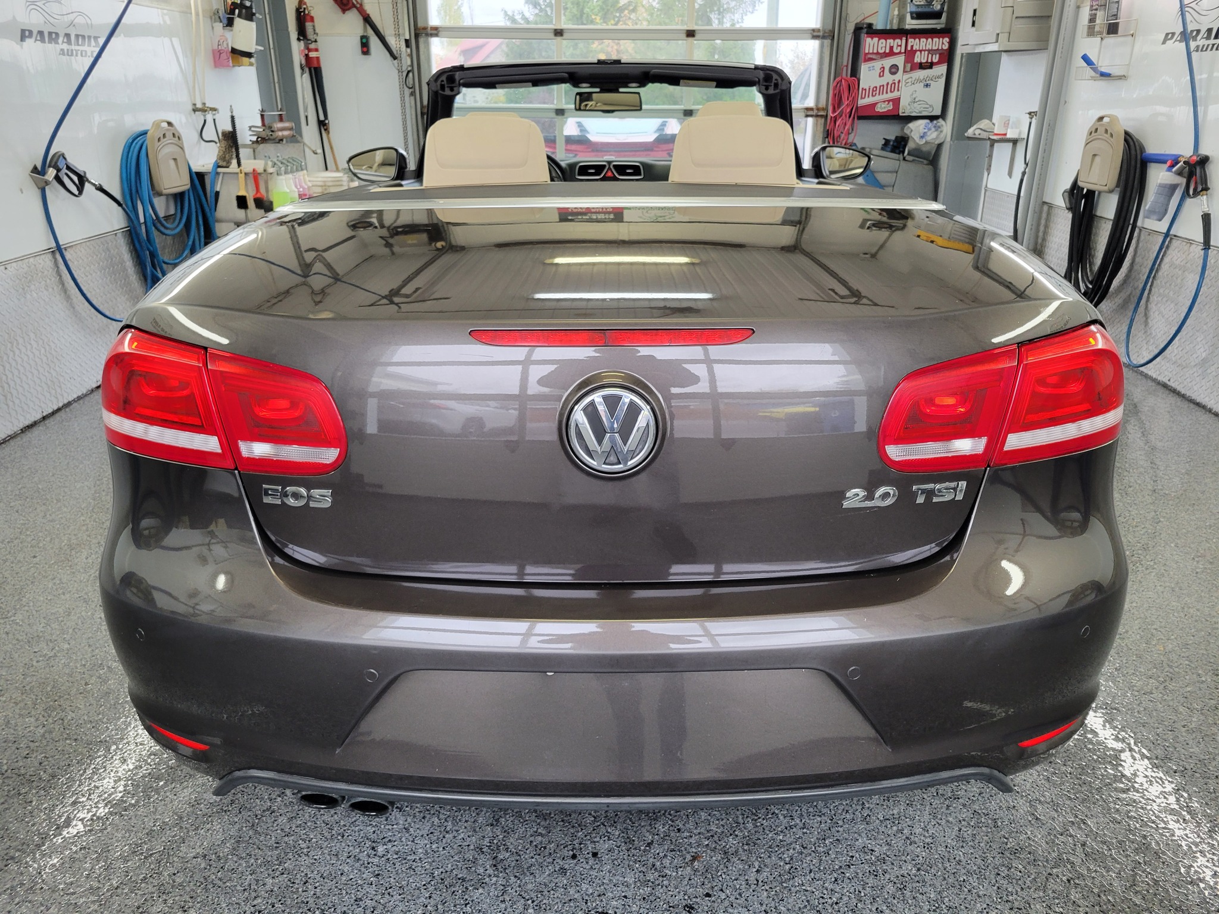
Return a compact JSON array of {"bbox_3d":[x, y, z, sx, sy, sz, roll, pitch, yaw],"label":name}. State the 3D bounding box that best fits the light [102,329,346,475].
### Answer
[{"bbox_3d":[-0.633,-0.107,1.459,0.530,0.190,0.230,5,22,12],"label":"light"}]

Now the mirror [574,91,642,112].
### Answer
[{"bbox_3d":[-0.005,-1.239,3.188,0.238,0.070,0.045,2,22,6],"label":"mirror"}]

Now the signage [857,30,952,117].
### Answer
[{"bbox_3d":[1.964,-2.561,6.111,0.620,0.540,0.100,0,22,0],"label":"signage"}]

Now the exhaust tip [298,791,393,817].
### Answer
[{"bbox_3d":[-0.413,0.528,1.494,0.150,0.065,0.130,0,22,1],"label":"exhaust tip"}]

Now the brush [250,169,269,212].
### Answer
[{"bbox_3d":[-2.071,-1.576,5.418,0.075,0.245,0.030,-6,23,-14],"label":"brush"}]

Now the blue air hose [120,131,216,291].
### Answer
[{"bbox_3d":[-2.299,-1.260,4.855,0.210,0.860,0.570,0,22,0],"label":"blue air hose"}]

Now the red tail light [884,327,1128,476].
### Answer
[{"bbox_3d":[0.631,-0.106,1.441,0.530,0.190,0.230,-5,22,-11],"label":"red tail light"}]

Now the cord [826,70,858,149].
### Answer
[{"bbox_3d":[1.594,-2.392,6.264,0.210,0.500,0.120,0,22,0],"label":"cord"}]

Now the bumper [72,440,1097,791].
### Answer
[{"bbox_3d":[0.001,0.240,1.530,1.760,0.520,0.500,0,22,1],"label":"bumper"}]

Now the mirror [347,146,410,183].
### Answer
[{"bbox_3d":[-0.893,-1.138,3.539,0.235,0.145,0.140,0,22,1],"label":"mirror"}]

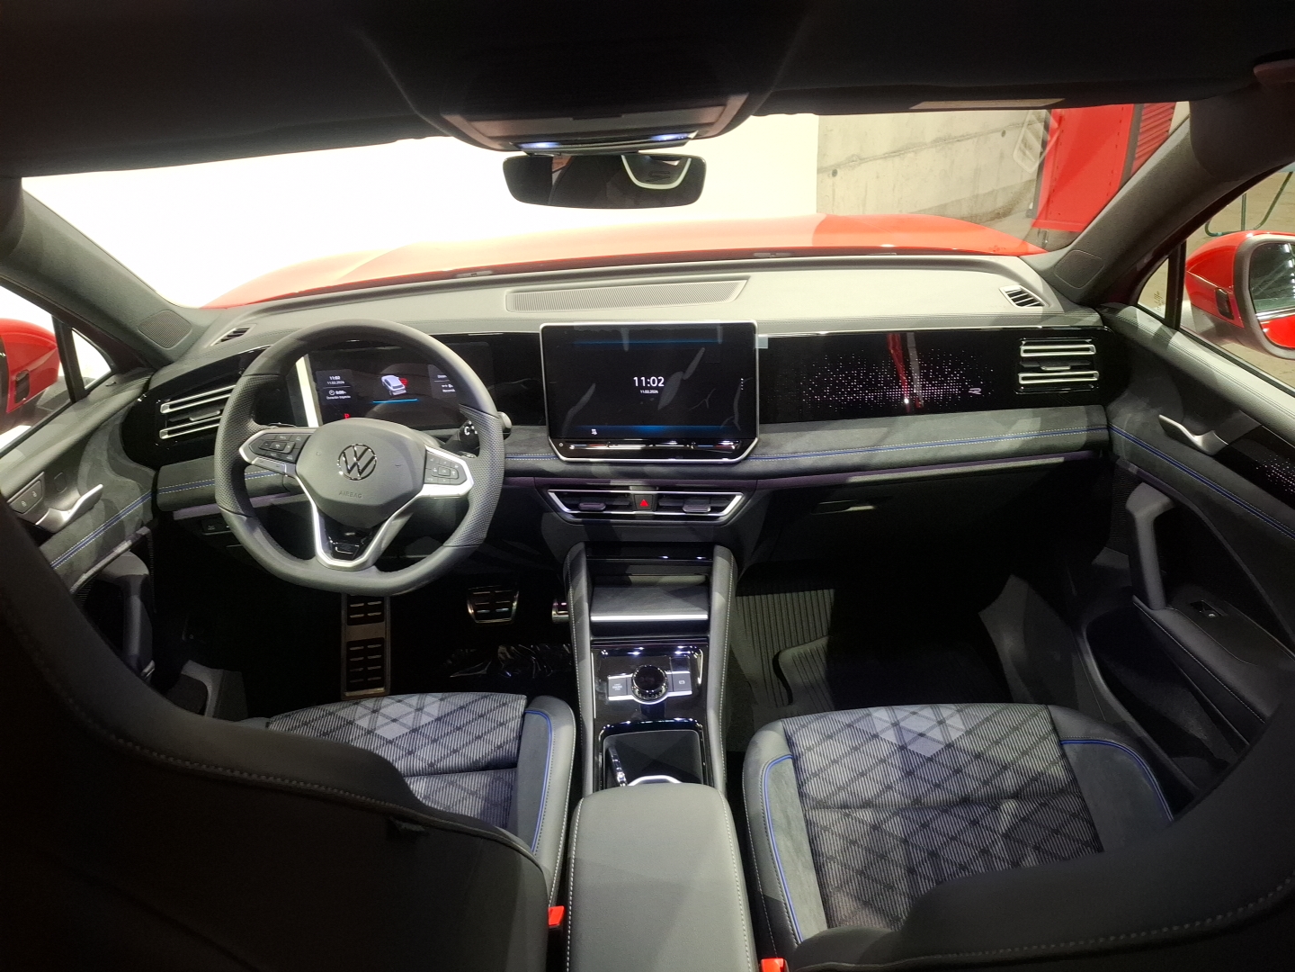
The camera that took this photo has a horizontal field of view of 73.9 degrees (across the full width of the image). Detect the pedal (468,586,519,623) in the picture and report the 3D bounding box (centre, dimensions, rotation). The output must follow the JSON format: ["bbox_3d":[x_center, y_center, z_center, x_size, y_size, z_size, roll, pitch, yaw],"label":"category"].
[{"bbox_3d":[-0.294,0.227,1.640,0.098,0.073,0.035,-4,-12,0],"label":"pedal"}]

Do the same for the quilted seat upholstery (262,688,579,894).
[{"bbox_3d":[-0.335,0.453,1.030,0.500,0.170,0.490,-4,28,0],"label":"quilted seat upholstery"}]

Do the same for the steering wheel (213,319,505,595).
[{"bbox_3d":[-0.366,-0.035,1.127,0.372,0.358,0.090,5,0,-2],"label":"steering wheel"}]

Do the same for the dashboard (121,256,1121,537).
[{"bbox_3d":[-0.032,-0.182,1.476,1.460,0.320,0.480,-4,23,0],"label":"dashboard"}]

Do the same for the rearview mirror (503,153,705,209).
[{"bbox_3d":[-0.049,-0.368,1.036,0.243,0.067,0.040,4,23,11],"label":"rearview mirror"}]

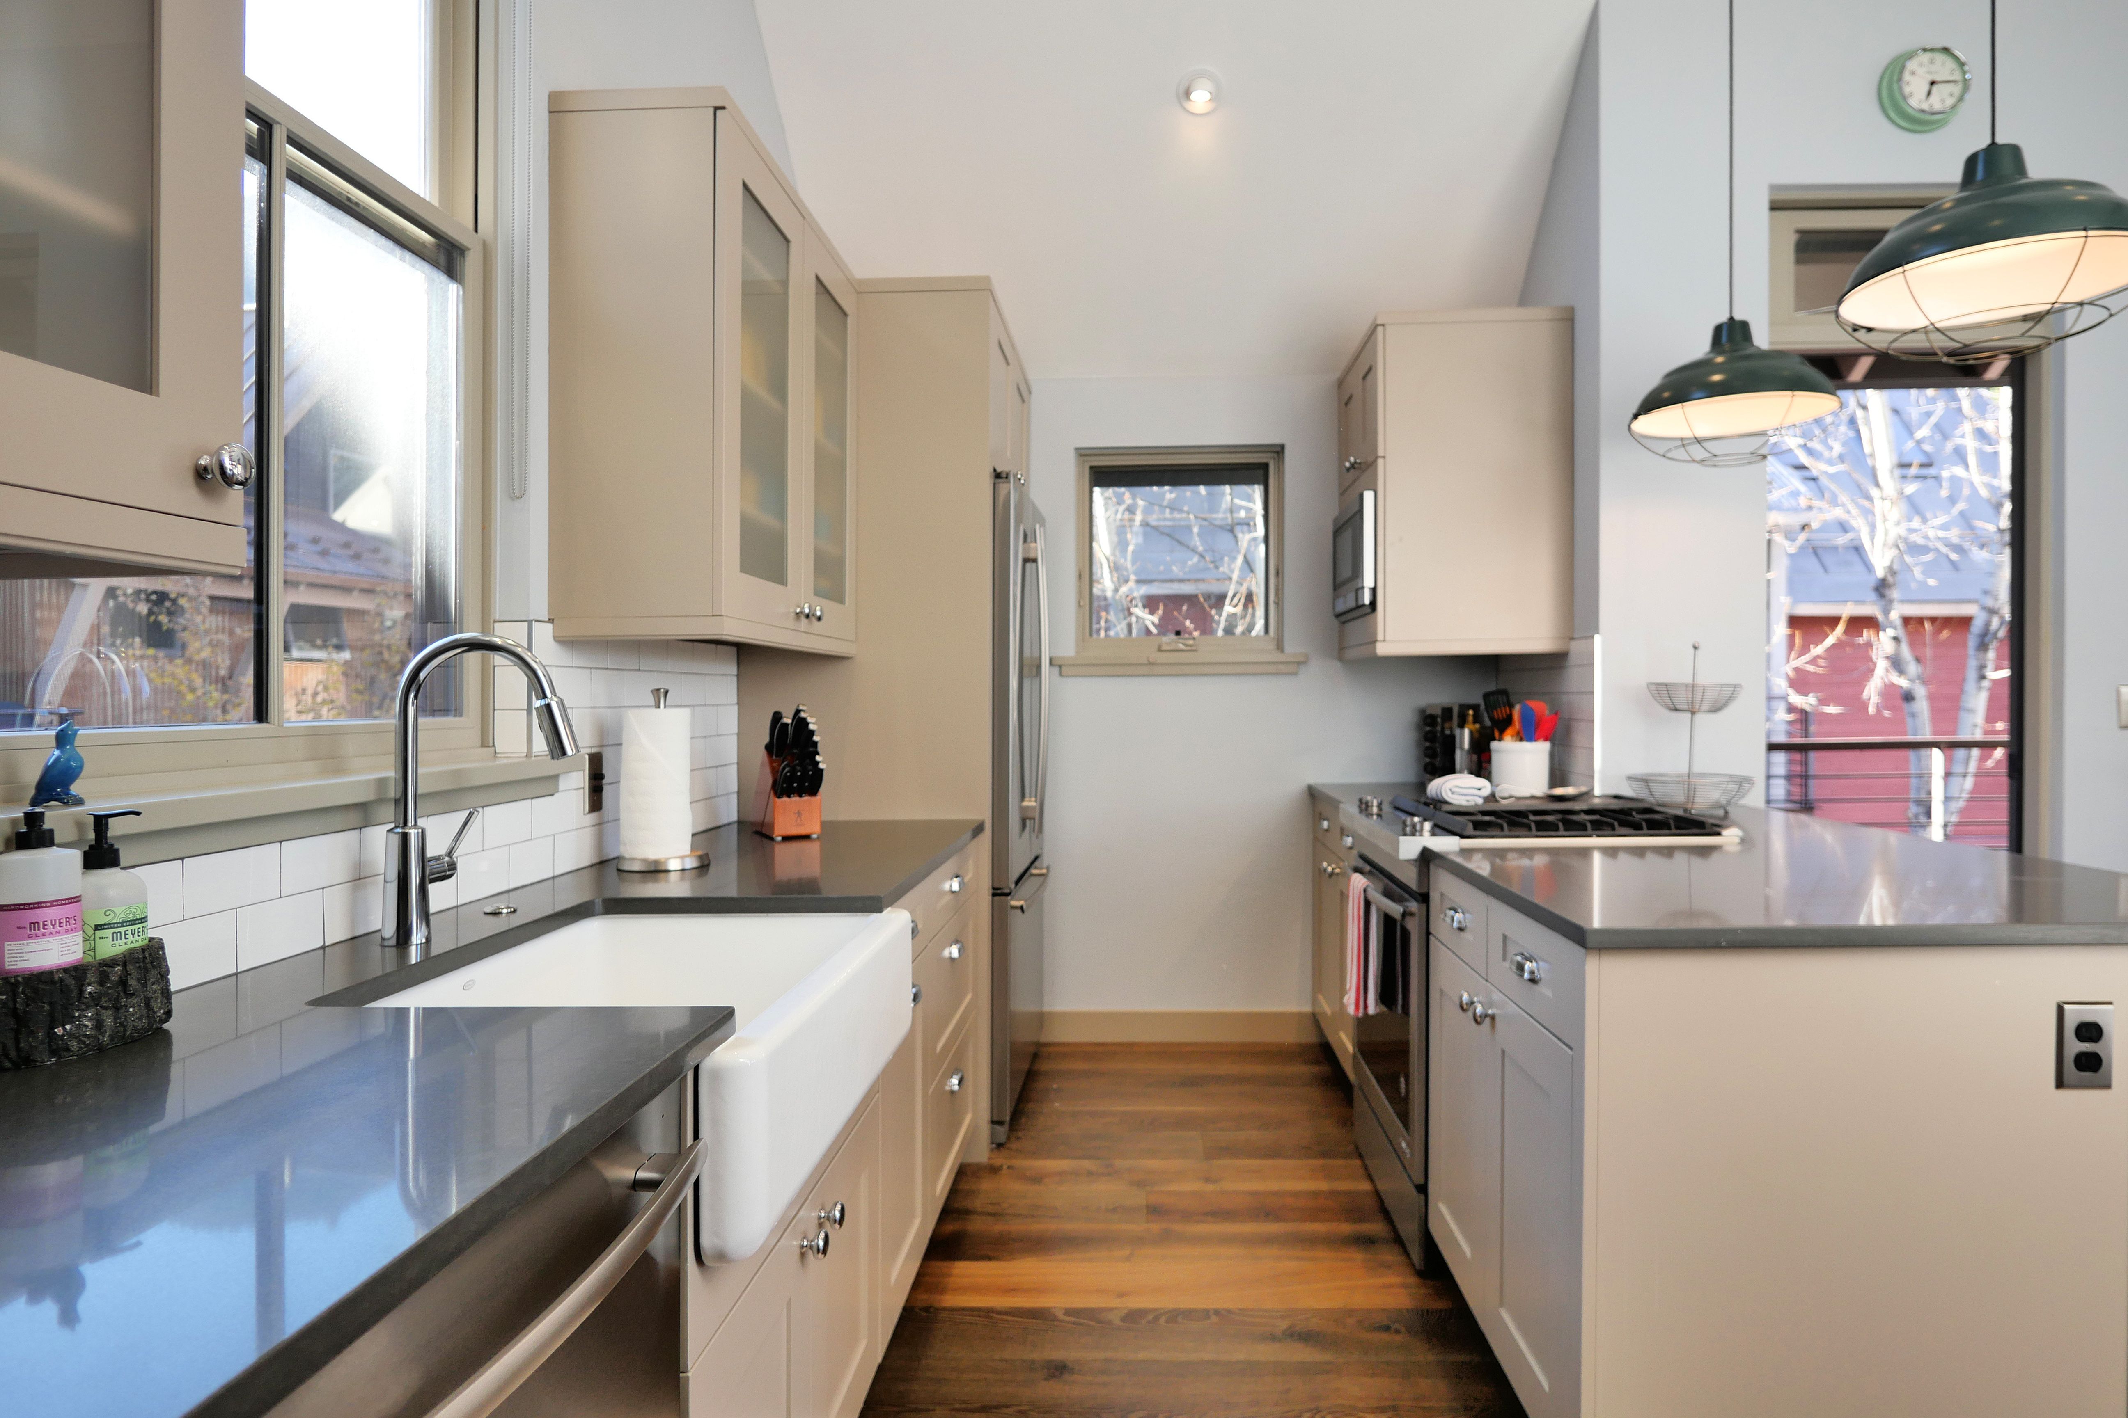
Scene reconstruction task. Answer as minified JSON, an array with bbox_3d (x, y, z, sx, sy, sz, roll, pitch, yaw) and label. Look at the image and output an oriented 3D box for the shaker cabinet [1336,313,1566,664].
[{"bbox_3d":[1.234,-0.662,3.440,0.563,1.008,0.618,0,0,4],"label":"shaker cabinet"}]

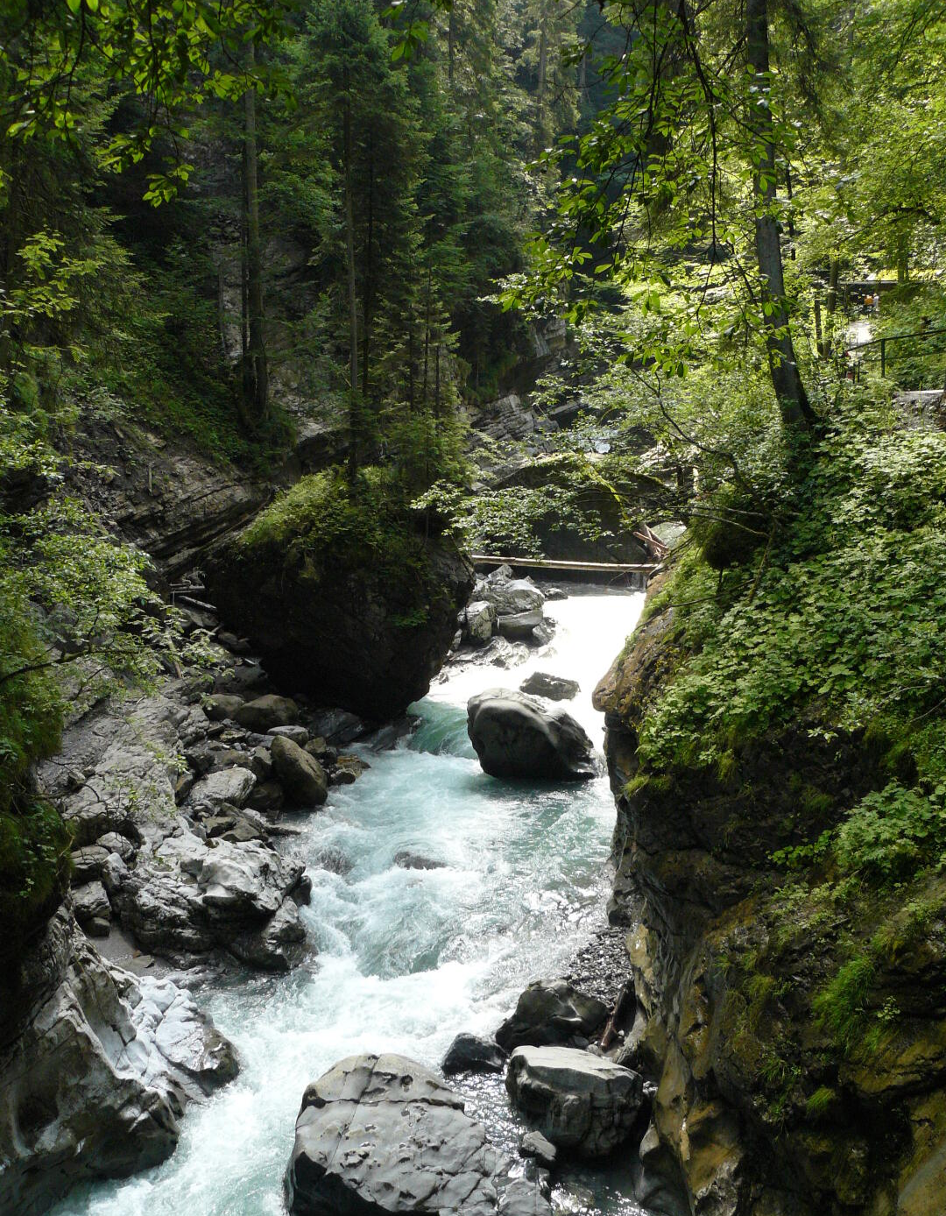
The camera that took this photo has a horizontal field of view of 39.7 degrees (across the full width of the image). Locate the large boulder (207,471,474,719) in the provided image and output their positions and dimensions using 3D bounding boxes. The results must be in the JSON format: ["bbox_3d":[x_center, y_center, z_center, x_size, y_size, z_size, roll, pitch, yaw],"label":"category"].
[{"bbox_3d":[-3.400,-0.400,34.300,6.600,5.800,5.600,0,10,0],"label":"large boulder"}]

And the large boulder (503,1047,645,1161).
[{"bbox_3d":[1.280,6.200,16.400,1.600,1.050,1.150,4,11,20],"label":"large boulder"}]

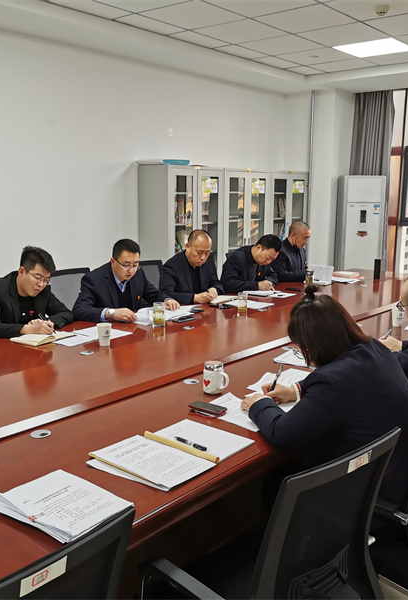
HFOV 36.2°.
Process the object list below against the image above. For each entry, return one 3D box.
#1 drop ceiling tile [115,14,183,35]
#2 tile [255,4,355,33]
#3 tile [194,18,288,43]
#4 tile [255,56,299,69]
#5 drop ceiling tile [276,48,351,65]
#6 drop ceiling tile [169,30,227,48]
[{"bbox_3d":[-0.402,-2.156,4.884,0.257,0.018,0.600,9,13,39],"label":"drop ceiling tile"},{"bbox_3d":[0.771,-2.114,4.692,0.600,0.020,0.600,9,13,39],"label":"tile"},{"bbox_3d":[0.310,-2.182,5.070,0.600,0.018,0.600,9,13,39],"label":"tile"},{"bbox_3d":[0.747,-2.382,6.250,0.257,0.018,0.600,9,13,39],"label":"tile"},{"bbox_3d":[1.080,-2.334,5.979,0.600,0.020,0.600,9,13,39],"label":"drop ceiling tile"},{"bbox_3d":[-0.017,-2.234,5.339,0.253,0.020,0.600,9,13,39],"label":"drop ceiling tile"}]

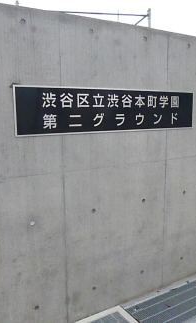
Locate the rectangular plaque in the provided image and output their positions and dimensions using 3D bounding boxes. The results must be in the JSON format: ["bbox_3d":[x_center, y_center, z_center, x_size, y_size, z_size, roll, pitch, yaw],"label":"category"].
[{"bbox_3d":[0.154,-0.363,2.134,1.490,0.295,0.025,-6,10,-30],"label":"rectangular plaque"}]

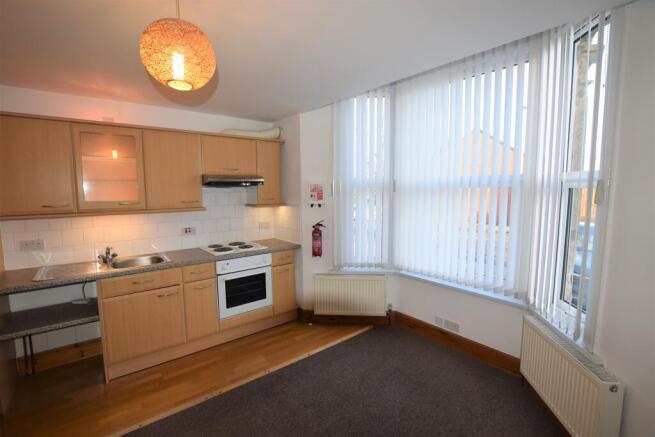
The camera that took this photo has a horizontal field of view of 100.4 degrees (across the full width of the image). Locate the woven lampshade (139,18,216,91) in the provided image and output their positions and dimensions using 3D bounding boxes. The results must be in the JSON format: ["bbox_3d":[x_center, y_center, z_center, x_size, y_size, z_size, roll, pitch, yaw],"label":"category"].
[{"bbox_3d":[-0.654,-0.714,1.210,0.297,0.278,0.297,-5,7,-36],"label":"woven lampshade"}]

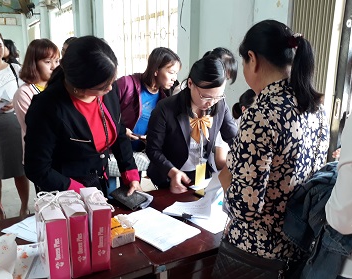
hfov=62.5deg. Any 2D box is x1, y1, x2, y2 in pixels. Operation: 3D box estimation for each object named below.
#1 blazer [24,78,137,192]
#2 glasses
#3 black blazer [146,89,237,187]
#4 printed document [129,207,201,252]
[{"bbox_3d":[-0.455,-0.025,1.410,0.480,0.550,0.390,-6,12,-35],"label":"blazer"},{"bbox_3d":[0.162,-0.252,1.550,0.140,0.045,0.140,0,39,-33],"label":"glasses"},{"bbox_3d":[0.100,-0.015,1.660,0.500,0.550,0.400,-4,11,-25],"label":"black blazer"},{"bbox_3d":[-0.080,0.332,1.123,0.297,0.012,0.210,10,13,42],"label":"printed document"}]

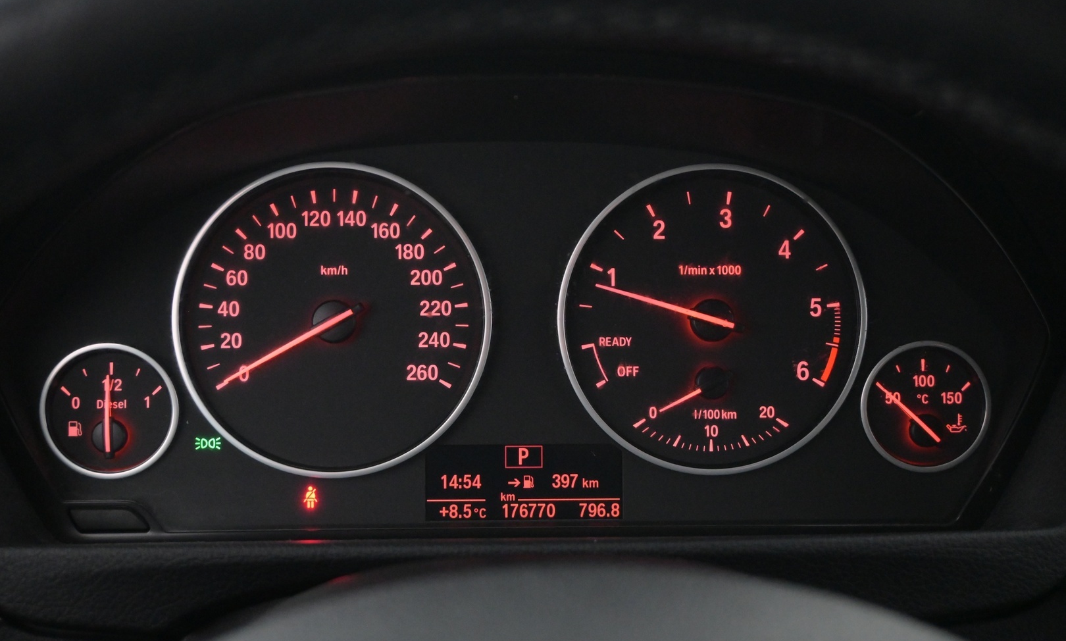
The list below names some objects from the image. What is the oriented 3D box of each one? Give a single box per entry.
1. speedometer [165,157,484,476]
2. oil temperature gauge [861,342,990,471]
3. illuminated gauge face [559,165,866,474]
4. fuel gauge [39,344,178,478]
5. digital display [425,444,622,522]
[{"bbox_3d":[-0.065,0.000,0.405,0.102,0.102,0.020,-1,-4,-3],"label":"speedometer"},{"bbox_3d":[0.128,0.028,0.413,0.043,0.043,0.018,-1,-4,-3],"label":"oil temperature gauge"},{"bbox_3d":[0.058,0.000,0.412,0.102,0.102,0.020,-1,-4,-3],"label":"illuminated gauge face"},{"bbox_3d":[-0.134,0.029,0.399,0.043,0.043,0.018,-1,-4,-3],"label":"fuel gauge"},{"bbox_3d":[-0.003,0.053,0.405,0.064,0.025,0.008,-1,-4,-3],"label":"digital display"}]

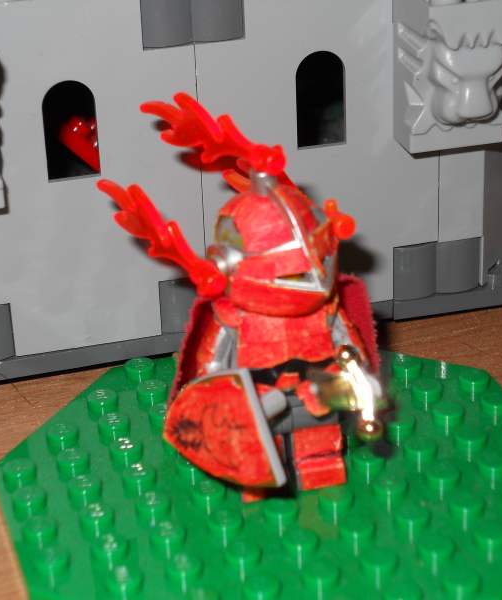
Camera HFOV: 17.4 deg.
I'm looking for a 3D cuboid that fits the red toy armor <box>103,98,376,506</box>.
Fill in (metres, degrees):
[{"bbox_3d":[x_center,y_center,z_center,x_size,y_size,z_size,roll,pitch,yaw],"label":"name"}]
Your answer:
[{"bbox_3d":[0.002,0.002,0.221,0.037,0.056,0.029,-10,27,-15],"label":"red toy armor"}]

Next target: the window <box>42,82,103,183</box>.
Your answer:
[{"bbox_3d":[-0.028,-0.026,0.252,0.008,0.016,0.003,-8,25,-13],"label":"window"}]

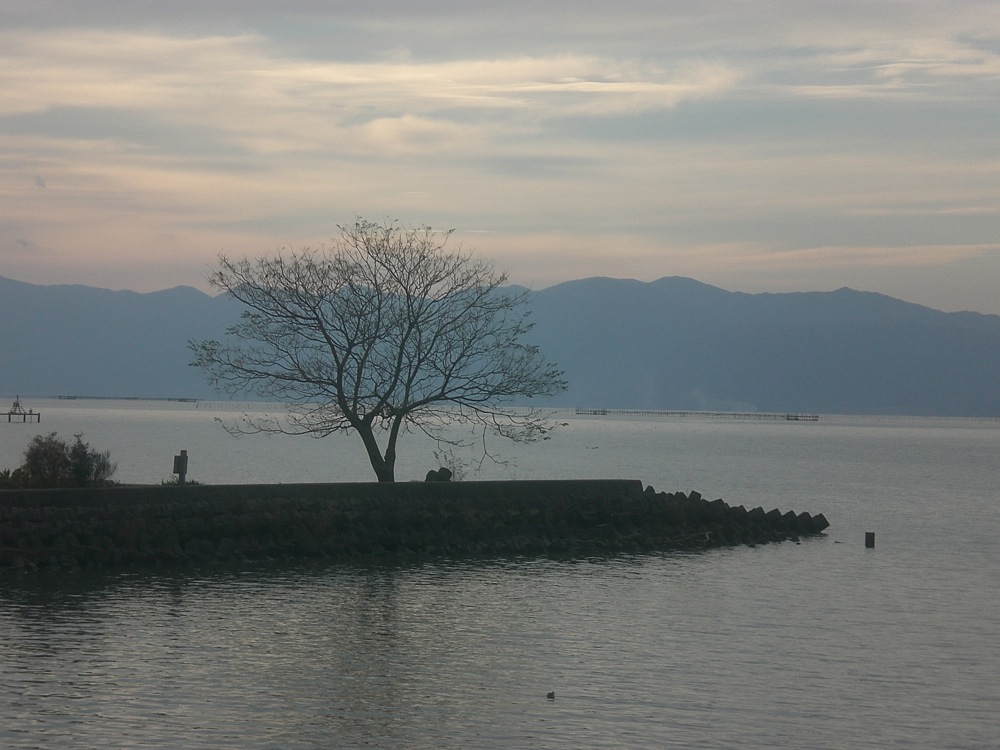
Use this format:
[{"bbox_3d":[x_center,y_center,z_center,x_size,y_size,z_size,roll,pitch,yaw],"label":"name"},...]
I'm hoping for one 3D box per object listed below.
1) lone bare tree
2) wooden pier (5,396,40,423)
[{"bbox_3d":[-4.206,-0.779,114.000,12.900,9.300,12.000,1,-1,0],"label":"lone bare tree"},{"bbox_3d":[-84.535,5.935,580.000,7.300,4.900,4.500,1,-1,0],"label":"wooden pier"}]

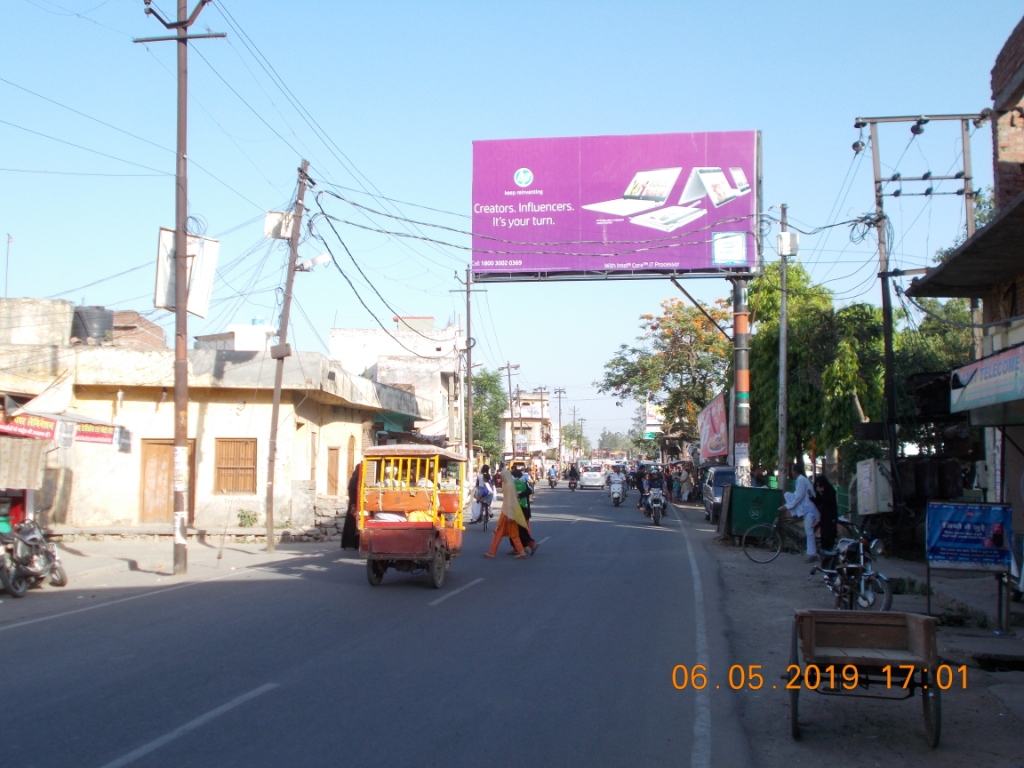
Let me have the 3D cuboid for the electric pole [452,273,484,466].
[{"bbox_3d":[-1.587,0.147,43.094,1.350,9.010,0.350,0,-4,7],"label":"electric pole"}]

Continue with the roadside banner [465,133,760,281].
[{"bbox_3d":[2.274,-3.908,25.353,6.200,3.100,0.350,-1,-4,9],"label":"roadside banner"}]

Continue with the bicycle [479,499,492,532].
[{"bbox_3d":[-0.655,3.163,28.950,0.570,1.040,1.800,0,-4,3],"label":"bicycle"}]

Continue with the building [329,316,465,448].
[{"bbox_3d":[-4.600,1.228,45.525,5.000,7.200,7.300,0,-4,5],"label":"building"}]

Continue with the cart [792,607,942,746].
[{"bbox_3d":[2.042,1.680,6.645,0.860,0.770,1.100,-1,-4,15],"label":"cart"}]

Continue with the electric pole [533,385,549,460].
[{"bbox_3d":[2.721,4.578,103.933,1.400,8.630,0.350,0,-4,5],"label":"electric pole"}]

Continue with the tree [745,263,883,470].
[{"bbox_3d":[8.433,0.420,32.055,3.700,6.980,3.700,0,-4,0],"label":"tree"}]

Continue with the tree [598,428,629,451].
[{"bbox_3d":[15.077,10.270,169.703,5.000,7.450,5.000,0,-4,0],"label":"tree"}]

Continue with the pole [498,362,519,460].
[{"bbox_3d":[-0.031,2.739,71.992,1.100,8.190,0.350,0,-4,0],"label":"pole"}]

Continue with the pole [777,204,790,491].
[{"bbox_3d":[6.140,-0.319,26.093,0.200,7.590,0.200,0,-4,0],"label":"pole"}]

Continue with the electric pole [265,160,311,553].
[{"bbox_3d":[-4.296,-0.583,22.197,0.300,7.580,0.300,4,-4,7],"label":"electric pole"}]

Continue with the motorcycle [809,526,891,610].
[{"bbox_3d":[3.638,1.933,12.292,0.750,1.080,1.950,1,-4,-10],"label":"motorcycle"}]

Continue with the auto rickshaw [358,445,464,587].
[{"bbox_3d":[-1.310,1.880,16.459,1.020,1.840,2.700,-1,-4,8],"label":"auto rickshaw"}]

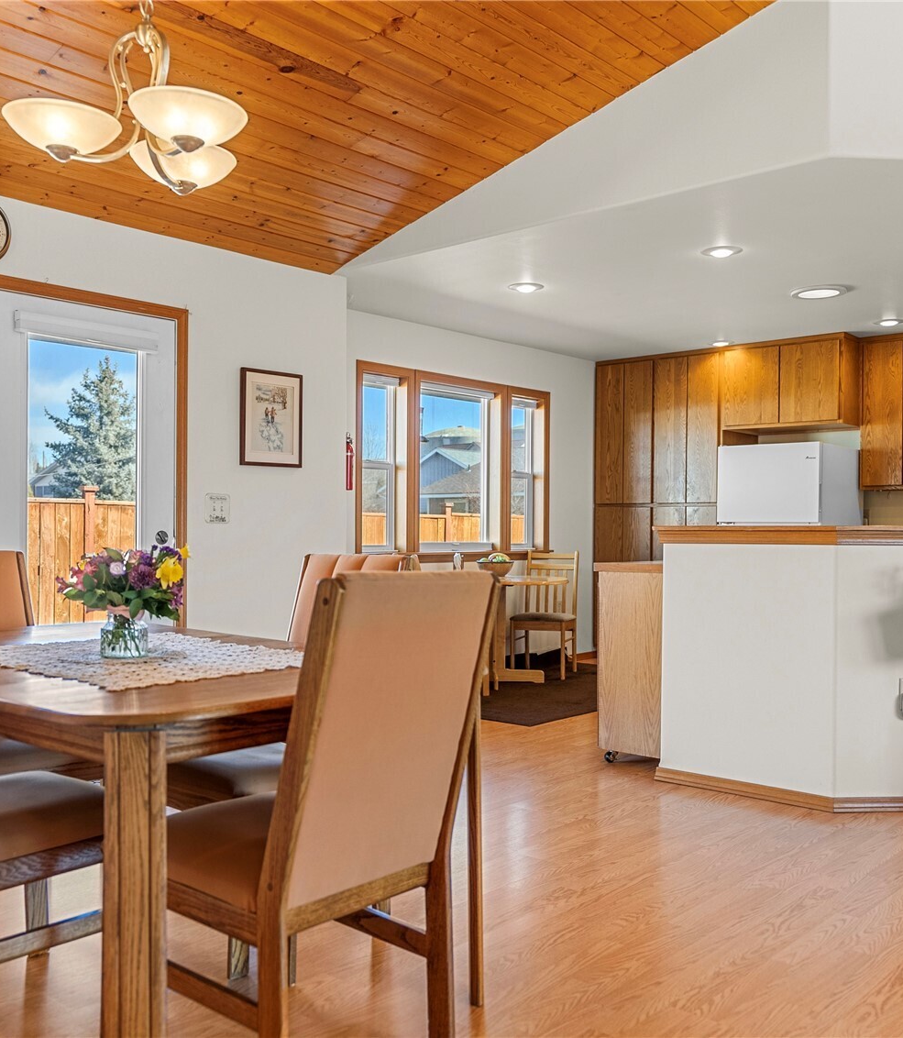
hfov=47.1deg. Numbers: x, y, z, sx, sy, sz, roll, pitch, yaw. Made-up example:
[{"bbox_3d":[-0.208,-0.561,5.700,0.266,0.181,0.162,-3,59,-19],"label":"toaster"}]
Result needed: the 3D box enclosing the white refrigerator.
[{"bbox_3d":[2.535,0.299,7.774,0.778,1.667,0.740,0,0,41],"label":"white refrigerator"}]

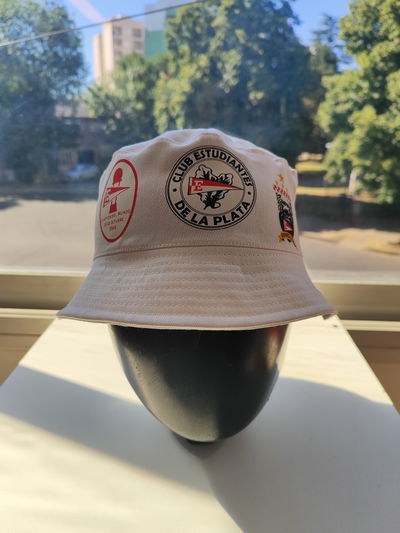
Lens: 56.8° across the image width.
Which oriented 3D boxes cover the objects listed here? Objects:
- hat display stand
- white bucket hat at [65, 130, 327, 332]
[{"bbox_3d":[0.000,0.041,0.349,0.160,0.245,0.200,0,19,-3],"label":"hat display stand"},{"bbox_3d":[-0.003,-0.030,0.335,0.240,0.150,0.262,0,-3,-6],"label":"white bucket hat"}]

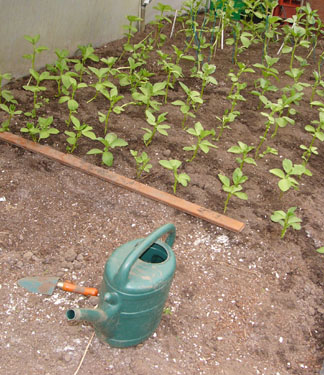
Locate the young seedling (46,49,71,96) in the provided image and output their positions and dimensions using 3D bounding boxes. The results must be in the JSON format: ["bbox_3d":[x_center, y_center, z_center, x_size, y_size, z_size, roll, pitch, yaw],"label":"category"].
[{"bbox_3d":[-0.756,-0.830,3.799,0.175,0.329,0.167,0,29,0],"label":"young seedling"}]

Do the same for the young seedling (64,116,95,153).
[{"bbox_3d":[-0.382,-0.239,2.407,0.138,0.180,0.125,3,35,0],"label":"young seedling"}]

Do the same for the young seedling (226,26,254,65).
[{"bbox_3d":[0.777,-1.398,5.149,0.277,0.361,0.263,0,27,0],"label":"young seedling"}]

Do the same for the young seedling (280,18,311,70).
[{"bbox_3d":[1.258,-1.334,4.899,0.283,0.478,0.269,0,27,0],"label":"young seedling"}]

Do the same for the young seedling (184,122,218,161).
[{"bbox_3d":[0.215,-0.254,3.055,0.189,0.234,0.170,4,29,3],"label":"young seedling"}]

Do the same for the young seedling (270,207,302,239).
[{"bbox_3d":[0.574,0.170,2.398,0.140,0.152,0.126,10,30,14],"label":"young seedling"}]

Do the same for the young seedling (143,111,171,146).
[{"bbox_3d":[-0.026,-0.275,2.480,0.133,0.186,0.120,3,35,0],"label":"young seedling"}]

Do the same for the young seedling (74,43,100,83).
[{"bbox_3d":[-0.493,-0.812,3.444,0.172,0.249,0.158,4,31,0],"label":"young seedling"}]

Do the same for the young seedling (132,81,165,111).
[{"bbox_3d":[-0.094,-0.678,3.902,0.255,0.226,0.242,0,27,0],"label":"young seedling"}]

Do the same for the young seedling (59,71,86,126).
[{"bbox_3d":[-0.597,-0.571,3.446,0.175,0.361,0.158,-3,29,-10],"label":"young seedling"}]

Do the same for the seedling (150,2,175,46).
[{"bbox_3d":[0.002,-1.670,5.380,0.235,0.444,0.211,2,29,-1],"label":"seedling"}]

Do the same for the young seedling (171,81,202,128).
[{"bbox_3d":[0.137,-0.454,2.897,0.178,0.274,0.164,4,31,0],"label":"young seedling"}]

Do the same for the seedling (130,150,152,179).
[{"bbox_3d":[-0.114,-0.122,2.896,0.122,0.161,0.116,0,27,0],"label":"seedling"}]

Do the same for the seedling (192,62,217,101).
[{"bbox_3d":[0.302,-0.739,3.701,0.171,0.267,0.162,0,29,0],"label":"seedling"}]

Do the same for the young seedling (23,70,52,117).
[{"bbox_3d":[-0.700,-0.518,2.902,0.156,0.279,0.144,4,31,0],"label":"young seedling"}]

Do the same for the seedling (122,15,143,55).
[{"bbox_3d":[-0.293,-1.480,5.078,0.185,0.385,0.166,0,29,-4],"label":"seedling"}]

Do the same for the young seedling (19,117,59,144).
[{"bbox_3d":[-0.584,-0.270,2.480,0.177,0.128,0.159,3,35,0],"label":"young seedling"}]

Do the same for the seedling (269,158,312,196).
[{"bbox_3d":[0.666,-0.032,2.705,0.217,0.213,0.195,9,30,13],"label":"seedling"}]

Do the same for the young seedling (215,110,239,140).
[{"bbox_3d":[0.349,-0.328,2.816,0.130,0.167,0.120,4,31,0],"label":"young seedling"}]

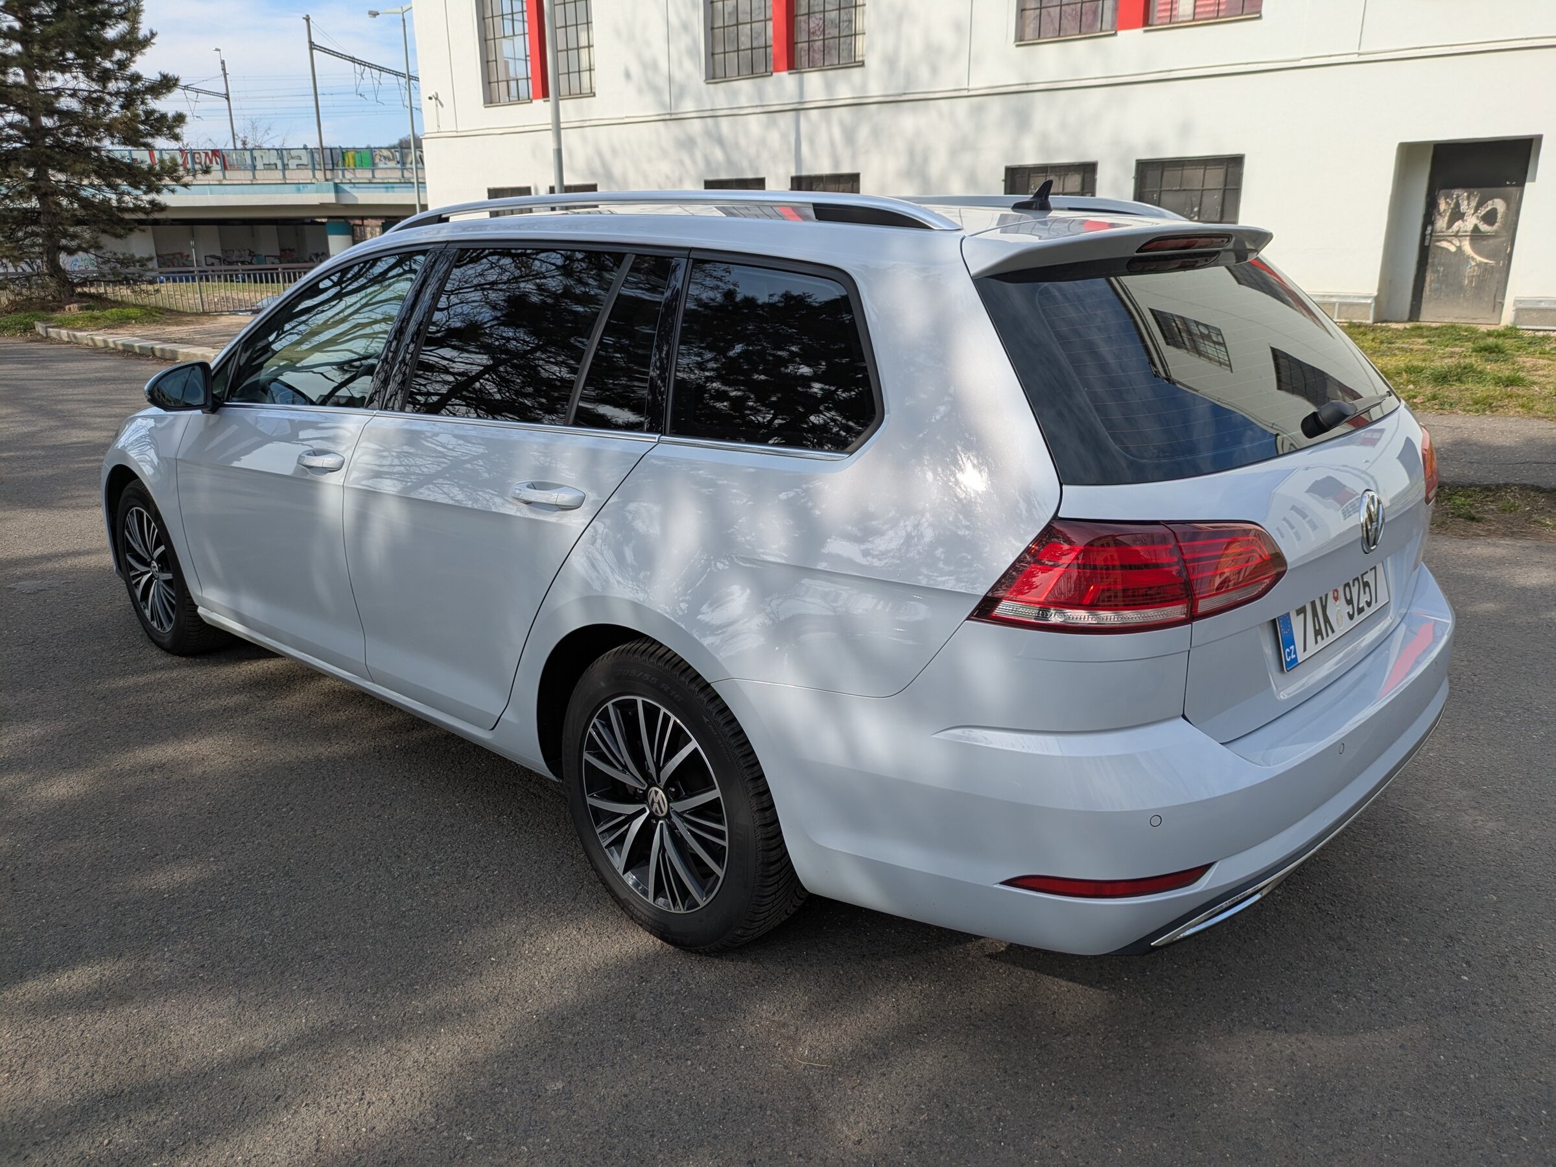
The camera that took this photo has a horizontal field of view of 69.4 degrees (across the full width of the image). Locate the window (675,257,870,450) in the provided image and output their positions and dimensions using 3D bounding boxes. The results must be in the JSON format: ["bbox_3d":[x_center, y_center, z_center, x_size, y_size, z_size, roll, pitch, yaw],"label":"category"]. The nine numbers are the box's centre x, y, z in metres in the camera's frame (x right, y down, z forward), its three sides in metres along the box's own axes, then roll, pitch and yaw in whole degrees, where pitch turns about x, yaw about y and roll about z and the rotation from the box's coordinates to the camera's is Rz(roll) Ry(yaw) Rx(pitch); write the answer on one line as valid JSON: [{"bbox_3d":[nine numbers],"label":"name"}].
[{"bbox_3d":[-0.017,-0.395,1.920,0.496,0.332,0.055,13,-4,38],"label":"window"}]

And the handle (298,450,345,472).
[{"bbox_3d":[-1.150,-0.304,2.828,0.220,0.040,0.048,9,19,43],"label":"handle"}]

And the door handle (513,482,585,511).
[{"bbox_3d":[-0.449,-0.171,2.189,0.220,0.040,0.048,9,19,43],"label":"door handle"}]

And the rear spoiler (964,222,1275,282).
[{"bbox_3d":[0.684,-0.648,2.142,0.235,0.103,1.150,14,23,41],"label":"rear spoiler"}]

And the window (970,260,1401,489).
[{"bbox_3d":[0.822,-0.424,2.077,1.400,0.092,0.456,-18,69,-44],"label":"window"}]

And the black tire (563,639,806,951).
[{"bbox_3d":[-0.182,0.414,2.287,0.632,0.628,0.210,14,23,41],"label":"black tire"}]

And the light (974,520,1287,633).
[{"bbox_3d":[0.532,-0.040,1.581,0.512,0.146,0.189,-13,20,-32],"label":"light"}]

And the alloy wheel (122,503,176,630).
[{"bbox_3d":[-2.159,-0.063,4.018,0.440,0.440,0.170,14,22,41],"label":"alloy wheel"}]

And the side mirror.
[{"bbox_3d":[-1.740,-0.573,3.263,0.130,0.155,0.215,14,23,41],"label":"side mirror"}]

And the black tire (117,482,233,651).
[{"bbox_3d":[-2.150,-0.068,4.027,0.630,0.630,0.210,14,22,41],"label":"black tire"}]

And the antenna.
[{"bbox_3d":[0.523,-0.794,2.309,0.092,0.063,0.032,15,22,42],"label":"antenna"}]

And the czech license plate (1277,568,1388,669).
[{"bbox_3d":[1.026,0.038,2.060,0.520,0.110,0.012,-17,7,-44],"label":"czech license plate"}]

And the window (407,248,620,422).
[{"bbox_3d":[-0.590,-0.543,2.422,0.660,0.360,0.030,15,1,42],"label":"window"}]

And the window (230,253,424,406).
[{"bbox_3d":[-1.268,-0.676,3.074,0.977,0.468,0.060,16,0,44],"label":"window"}]

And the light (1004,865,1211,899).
[{"bbox_3d":[0.497,0.443,1.679,0.320,0.037,0.052,-3,16,-9],"label":"light"}]

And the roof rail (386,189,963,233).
[{"bbox_3d":[-0.380,-0.779,2.377,1.850,0.093,0.060,14,23,41],"label":"roof rail"}]

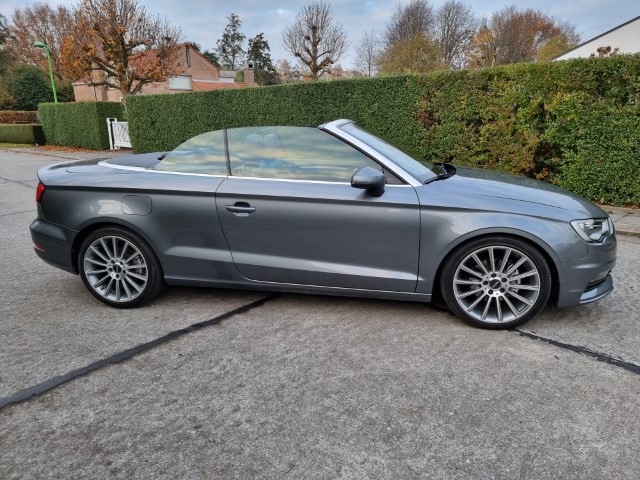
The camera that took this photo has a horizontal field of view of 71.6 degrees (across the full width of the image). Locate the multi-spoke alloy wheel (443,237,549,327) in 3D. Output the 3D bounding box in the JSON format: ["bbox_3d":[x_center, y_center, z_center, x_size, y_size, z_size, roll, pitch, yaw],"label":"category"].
[{"bbox_3d":[1.107,0.249,2.841,0.637,0.637,0.230,1,17,10],"label":"multi-spoke alloy wheel"}]

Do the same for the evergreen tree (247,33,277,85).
[{"bbox_3d":[-7.045,-19.989,54.498,3.643,10.090,3.643,-3,17,-6],"label":"evergreen tree"}]

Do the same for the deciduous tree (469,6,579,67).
[{"bbox_3d":[19.495,-17.169,43.040,10.503,9.850,8.928,6,18,22],"label":"deciduous tree"}]

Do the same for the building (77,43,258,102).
[{"bbox_3d":[-13.712,-13.666,39.634,12.500,6.900,11.500,-17,23,-42],"label":"building"}]

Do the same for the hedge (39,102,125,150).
[{"bbox_3d":[-10.046,-4.891,18.754,5.897,1.800,1.300,13,22,40],"label":"hedge"}]

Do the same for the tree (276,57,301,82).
[{"bbox_3d":[-4.732,-22.649,66.249,3.840,8.295,3.840,-3,17,-3],"label":"tree"}]

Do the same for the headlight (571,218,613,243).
[{"bbox_3d":[1.716,-0.105,2.786,0.380,0.165,0.400,1,17,10],"label":"headlight"}]

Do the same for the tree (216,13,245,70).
[{"bbox_3d":[-11.039,-21.719,56.033,3.480,12.735,3.480,-4,17,-9],"label":"tree"}]

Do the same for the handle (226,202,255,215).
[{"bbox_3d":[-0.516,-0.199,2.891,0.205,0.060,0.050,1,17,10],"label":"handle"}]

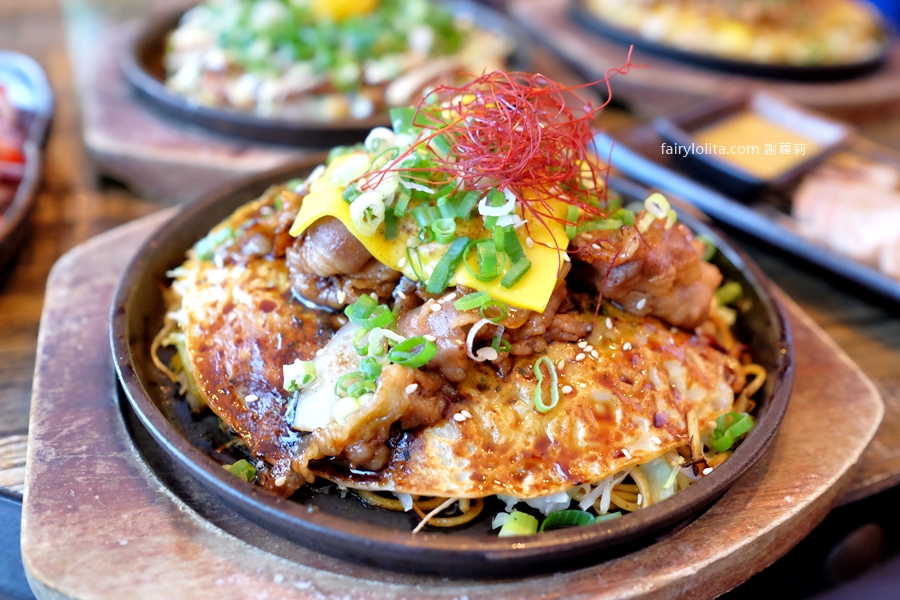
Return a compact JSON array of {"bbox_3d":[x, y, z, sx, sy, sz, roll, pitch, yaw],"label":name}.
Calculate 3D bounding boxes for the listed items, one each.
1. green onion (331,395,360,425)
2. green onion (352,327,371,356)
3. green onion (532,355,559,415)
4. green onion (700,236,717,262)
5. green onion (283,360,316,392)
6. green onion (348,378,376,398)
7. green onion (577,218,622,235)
[{"bbox_3d":[-0.027,0.029,0.226,0.008,0.004,0.007,4,36,0],"label":"green onion"},{"bbox_3d":[-0.024,0.011,0.237,0.005,0.003,0.008,4,47,0],"label":"green onion"},{"bbox_3d":[0.027,0.024,0.249,0.007,0.003,0.015,-1,70,-15],"label":"green onion"},{"bbox_3d":[0.095,-0.018,0.321,0.006,0.008,0.006,4,35,0],"label":"green onion"},{"bbox_3d":[-0.040,0.021,0.235,0.009,0.005,0.008,4,42,0],"label":"green onion"},{"bbox_3d":[-0.023,0.023,0.228,0.008,0.007,0.003,3,27,5],"label":"green onion"},{"bbox_3d":[0.046,-0.022,0.267,0.013,0.003,0.004,1,36,-5],"label":"green onion"}]

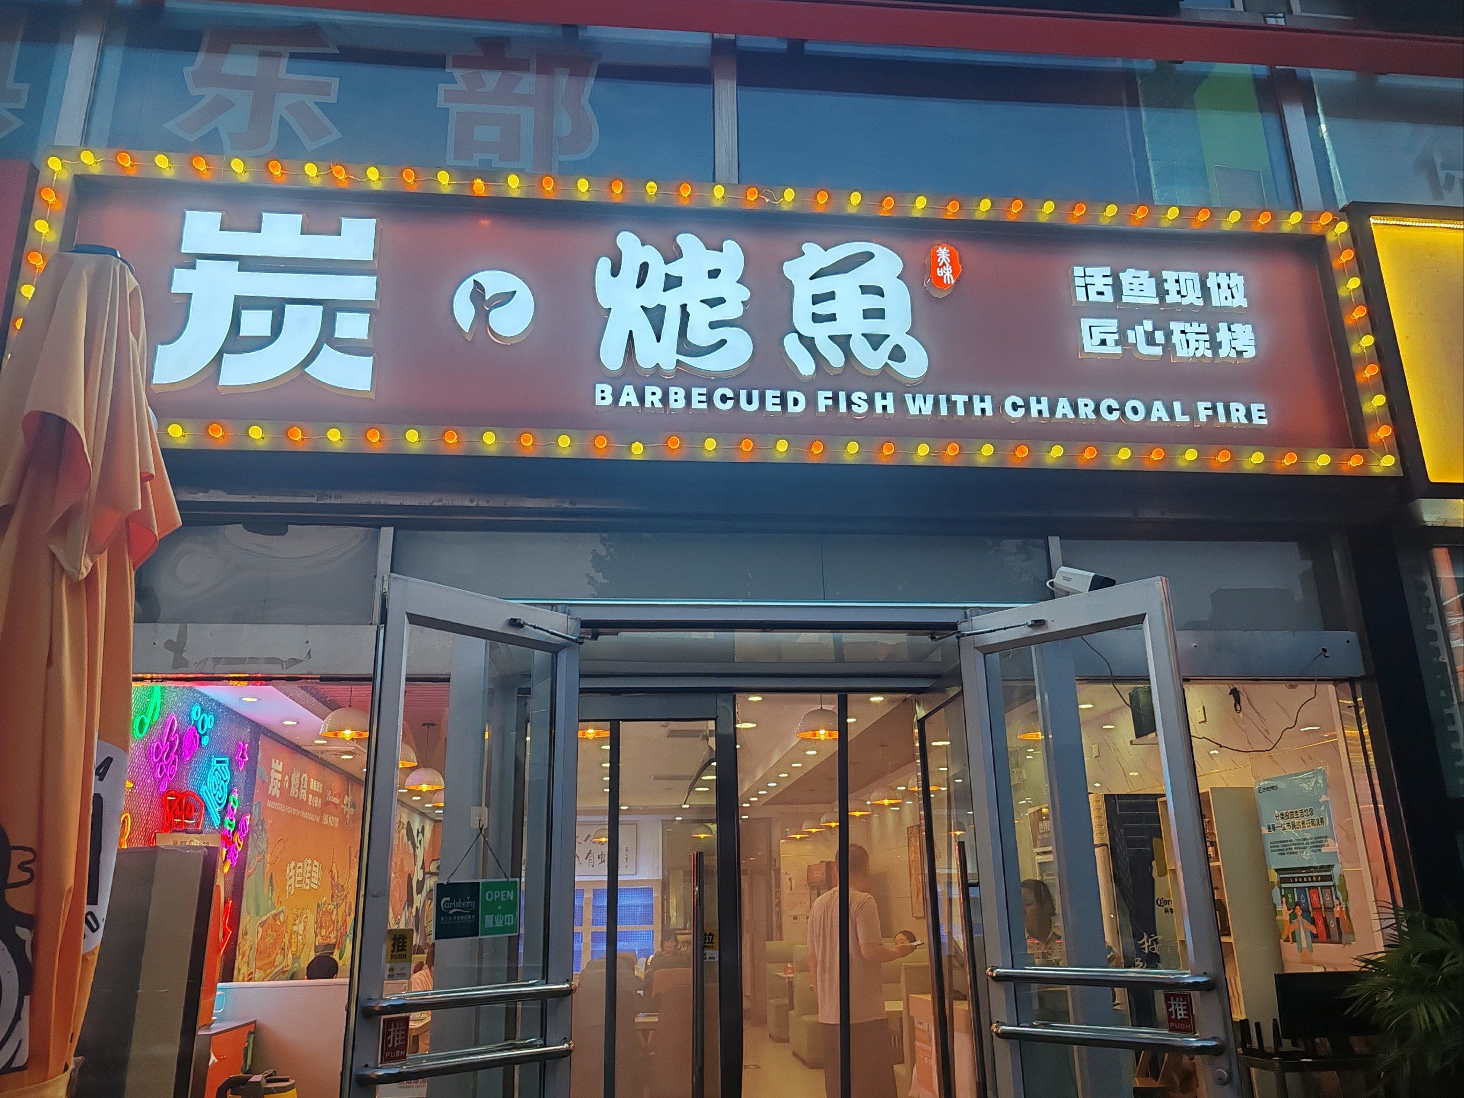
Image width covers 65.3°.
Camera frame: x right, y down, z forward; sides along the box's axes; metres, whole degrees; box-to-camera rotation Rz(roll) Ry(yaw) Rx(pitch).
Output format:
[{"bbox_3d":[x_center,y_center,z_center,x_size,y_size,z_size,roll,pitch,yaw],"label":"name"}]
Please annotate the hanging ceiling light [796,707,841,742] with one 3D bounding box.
[{"bbox_3d":[0.524,1.009,6.658,0.300,0.165,0.300,1,-18,-6],"label":"hanging ceiling light"}]

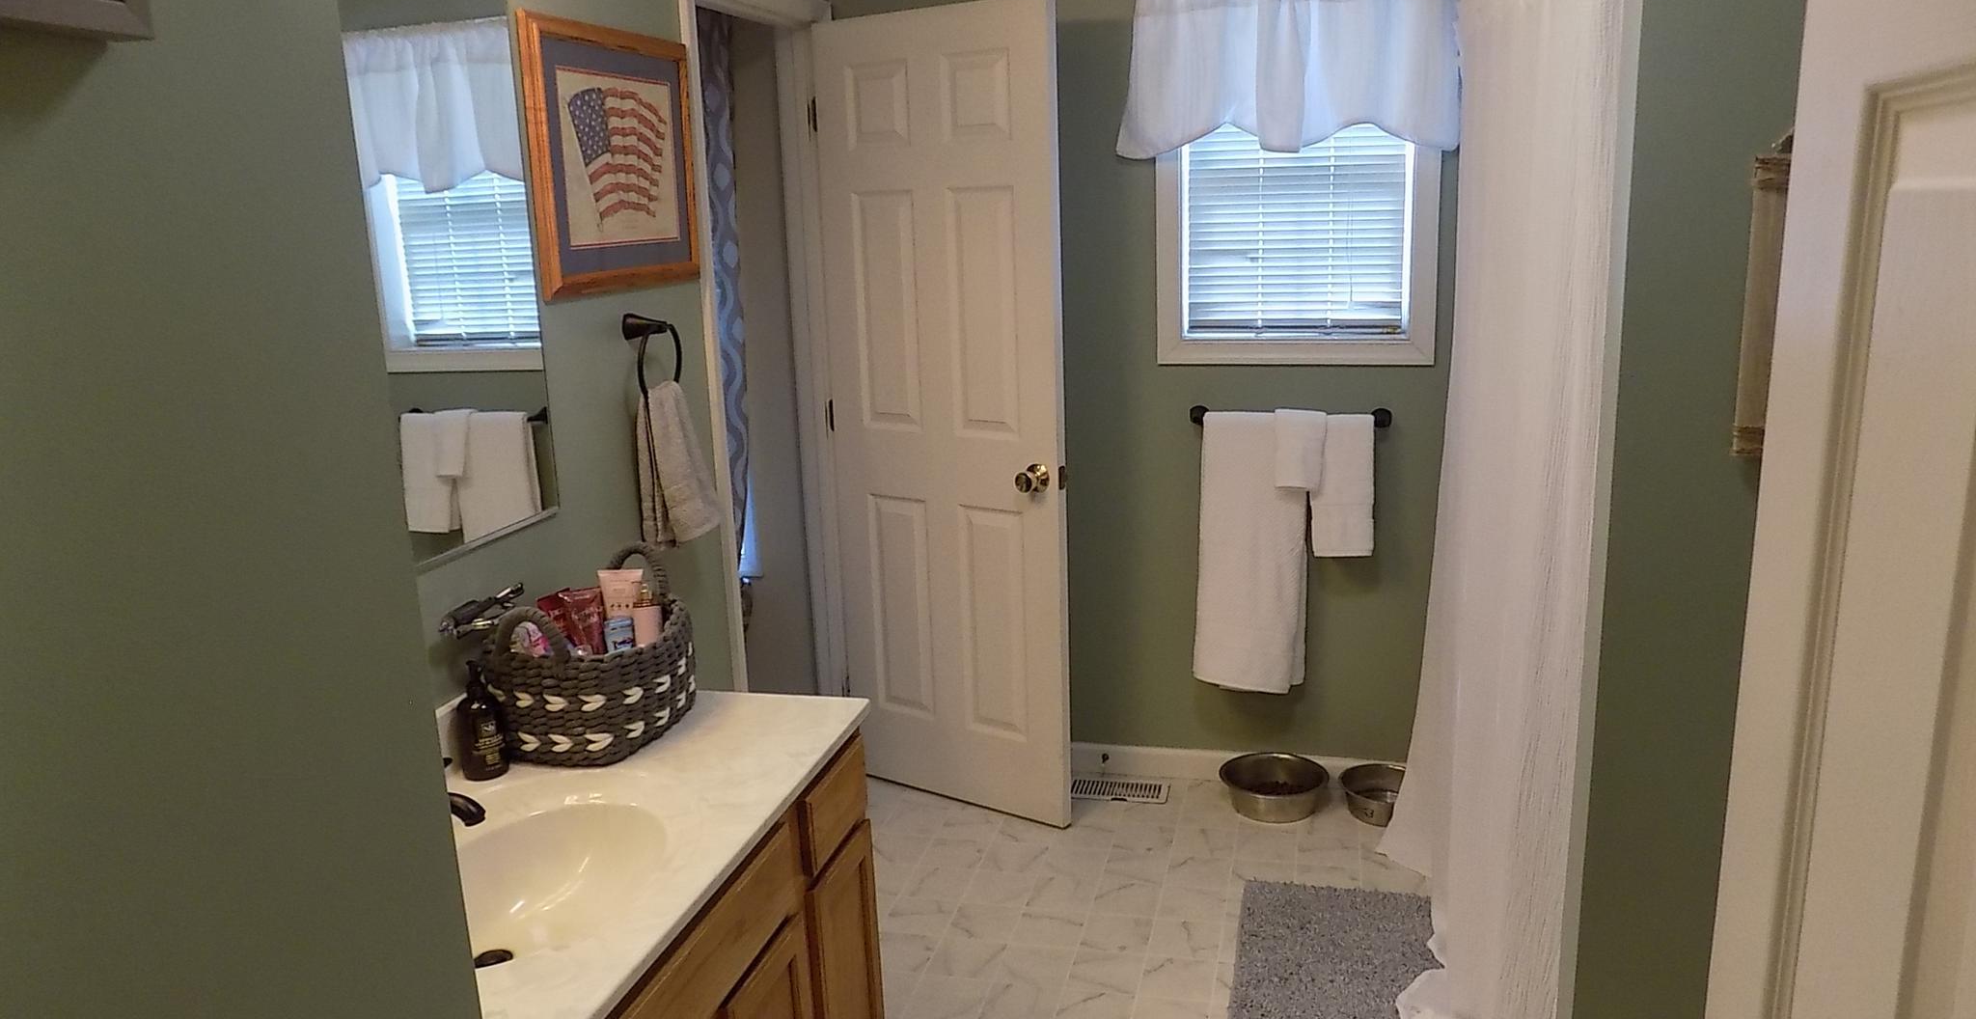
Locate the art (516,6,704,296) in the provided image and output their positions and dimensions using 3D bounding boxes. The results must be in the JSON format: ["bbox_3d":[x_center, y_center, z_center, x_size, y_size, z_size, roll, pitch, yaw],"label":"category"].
[{"bbox_3d":[-0.668,-0.639,2.404,0.030,0.455,0.545,1,14,14],"label":"art"}]

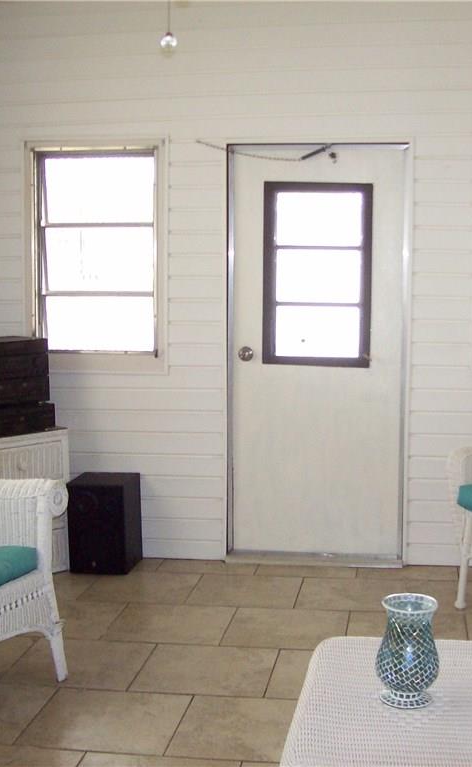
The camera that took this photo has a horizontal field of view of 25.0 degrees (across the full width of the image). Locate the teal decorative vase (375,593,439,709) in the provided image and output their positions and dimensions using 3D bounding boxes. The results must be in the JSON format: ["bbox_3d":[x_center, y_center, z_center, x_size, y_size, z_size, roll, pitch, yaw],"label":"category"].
[{"bbox_3d":[0.366,0.567,2.237,0.132,0.206,0.132,1,6,8],"label":"teal decorative vase"}]

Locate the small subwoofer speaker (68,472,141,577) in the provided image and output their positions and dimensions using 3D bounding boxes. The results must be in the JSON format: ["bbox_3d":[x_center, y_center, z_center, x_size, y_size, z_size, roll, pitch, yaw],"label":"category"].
[{"bbox_3d":[-0.597,0.637,4.874,0.265,0.410,0.250,1,6,8],"label":"small subwoofer speaker"}]

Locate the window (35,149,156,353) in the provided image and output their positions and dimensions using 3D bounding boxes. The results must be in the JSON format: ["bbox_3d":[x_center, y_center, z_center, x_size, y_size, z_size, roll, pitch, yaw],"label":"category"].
[{"bbox_3d":[-0.656,-0.613,4.937,0.580,0.940,0.080,1,6,8],"label":"window"}]

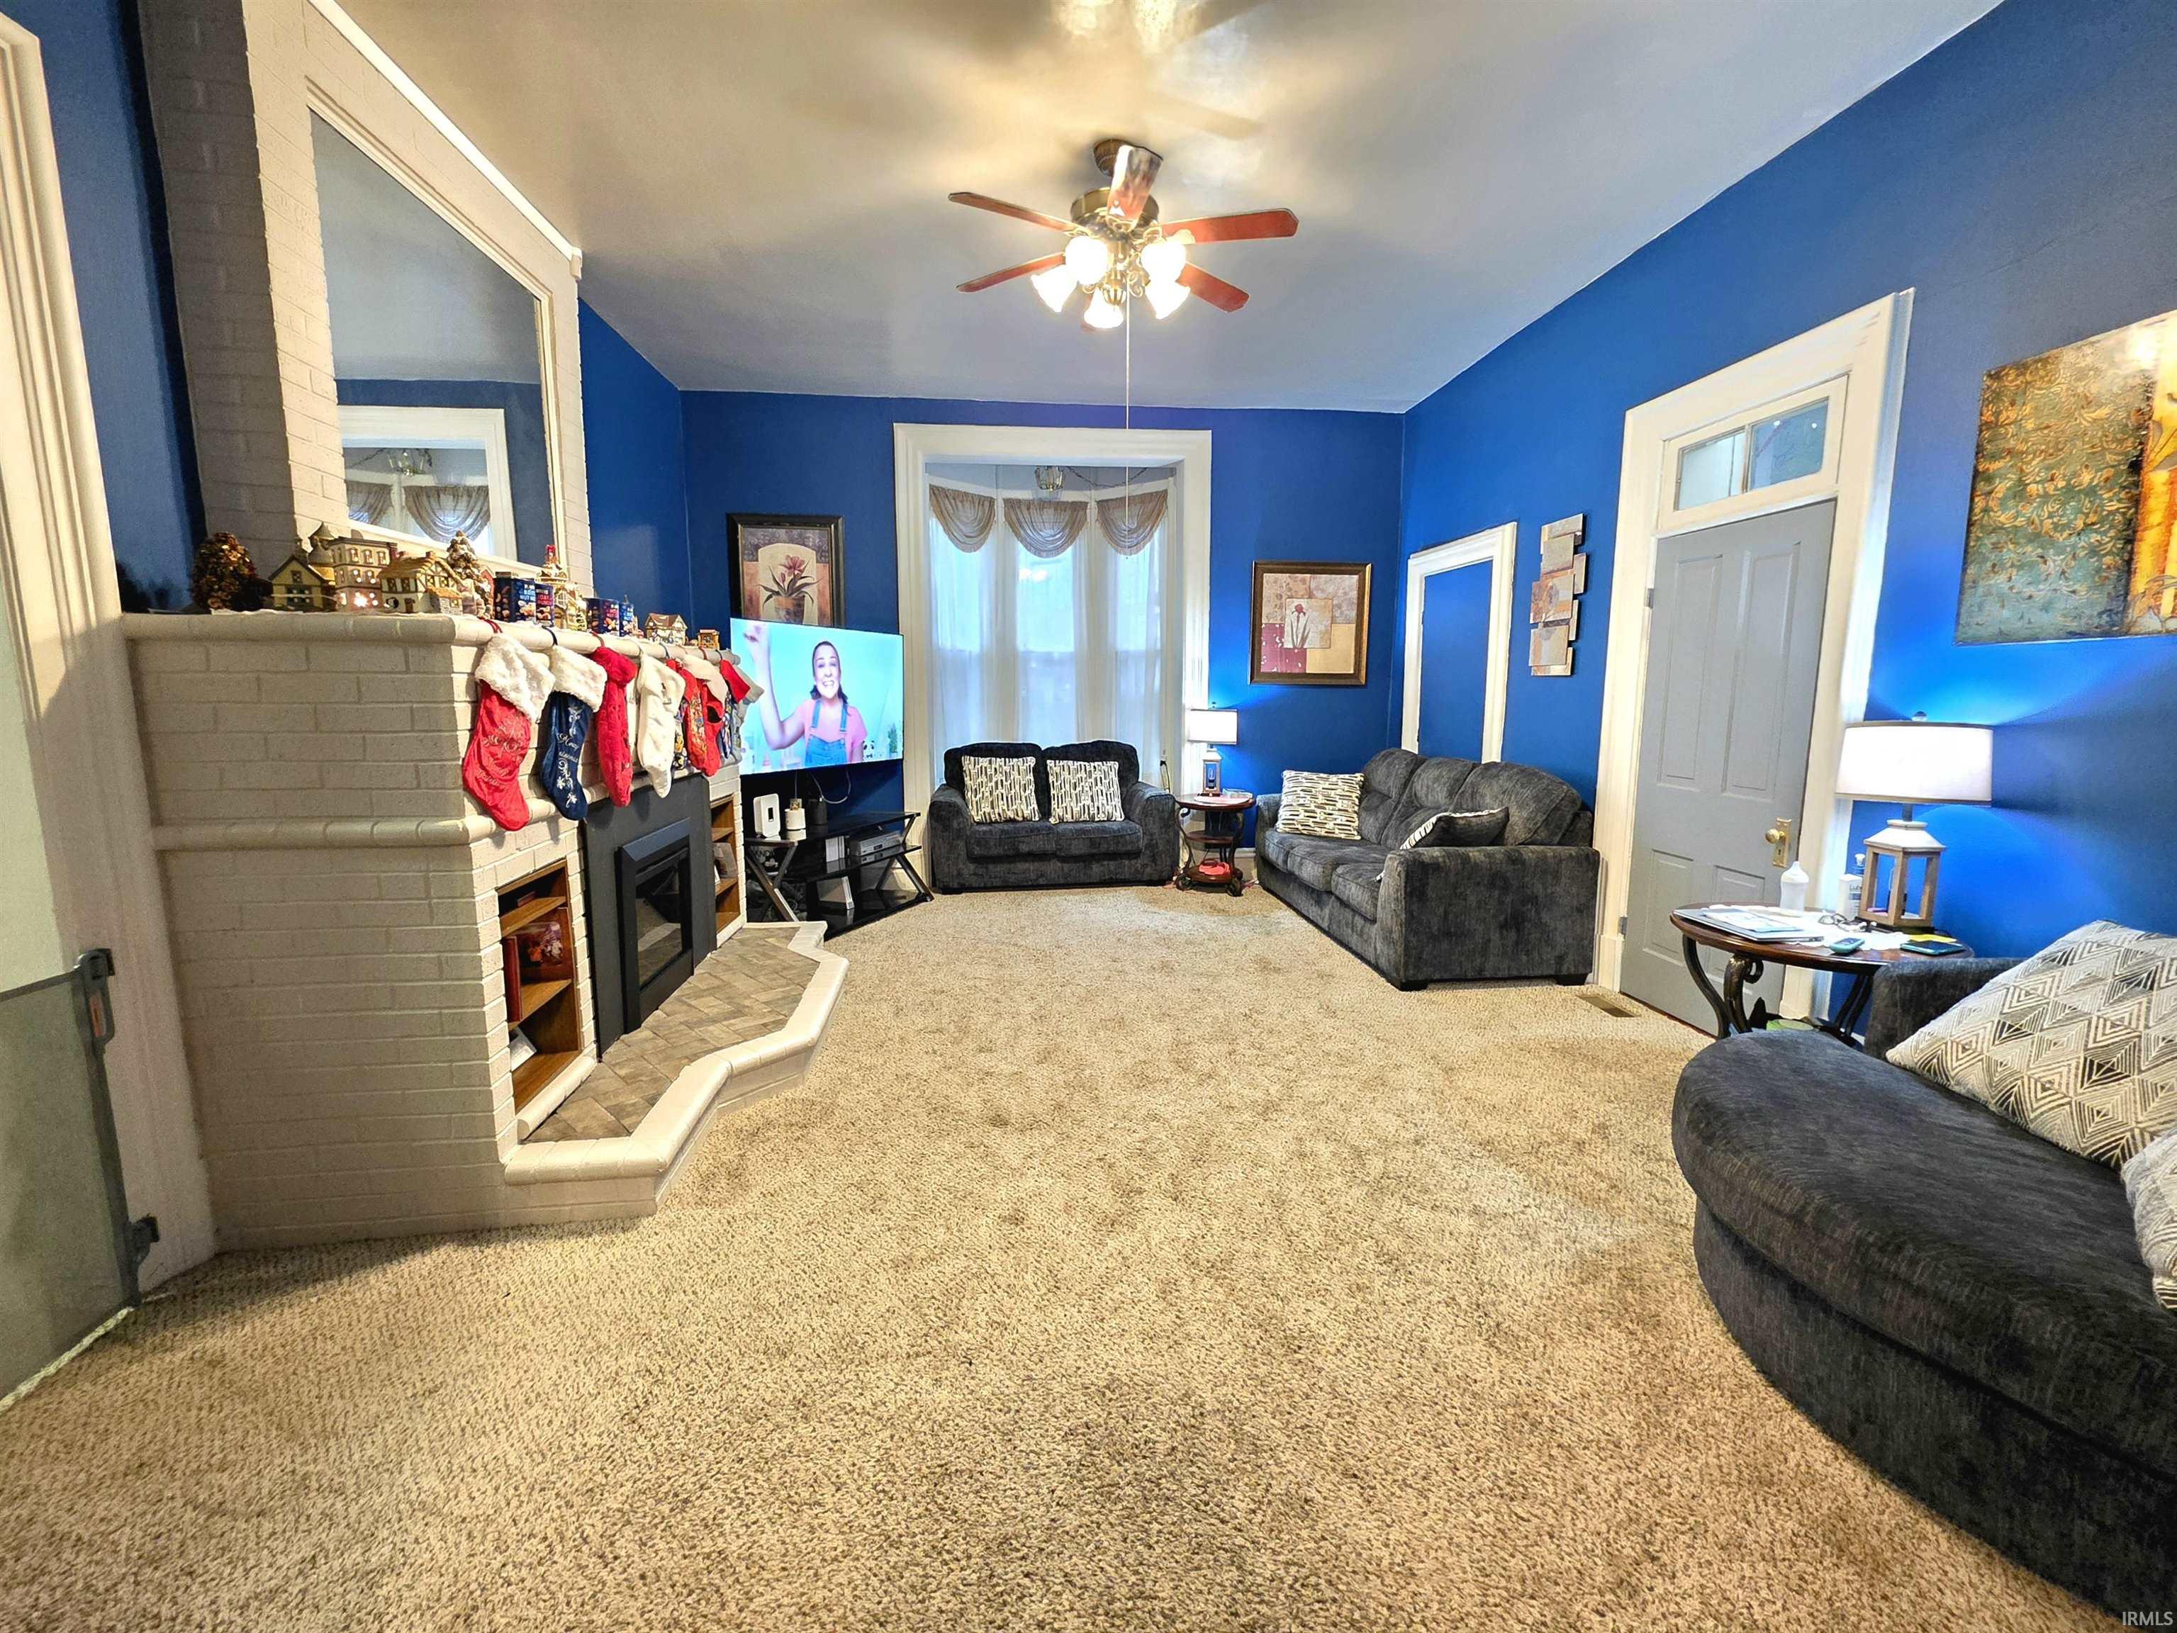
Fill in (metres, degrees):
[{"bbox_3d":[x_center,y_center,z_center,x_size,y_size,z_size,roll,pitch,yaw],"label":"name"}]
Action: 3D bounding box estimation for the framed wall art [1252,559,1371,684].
[{"bbox_3d":[1.571,-1.350,5.763,0.830,0.840,0.040,-1,9,-6],"label":"framed wall art"}]

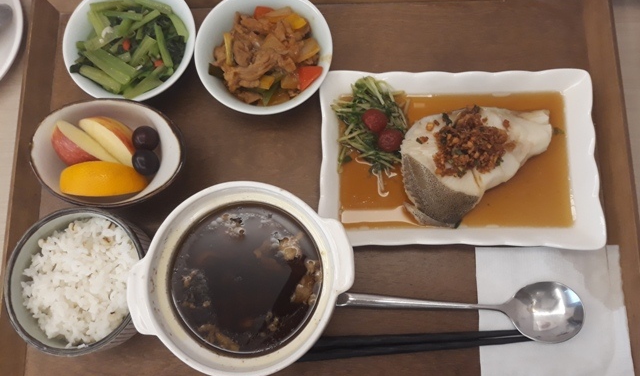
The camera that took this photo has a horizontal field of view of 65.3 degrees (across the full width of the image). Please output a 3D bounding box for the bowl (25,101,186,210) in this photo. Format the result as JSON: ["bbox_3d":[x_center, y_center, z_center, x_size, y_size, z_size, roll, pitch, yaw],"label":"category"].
[{"bbox_3d":[-0.171,-0.025,0.428,0.121,0.050,0.088,-1,80,2],"label":"bowl"}]

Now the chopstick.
[{"bbox_3d":[0.073,0.128,0.411,0.218,0.009,0.019,-4,79,2],"label":"chopstick"}]

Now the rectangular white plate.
[{"bbox_3d":[0.114,-0.024,0.427,0.229,0.028,0.149,1,80,2],"label":"rectangular white plate"}]

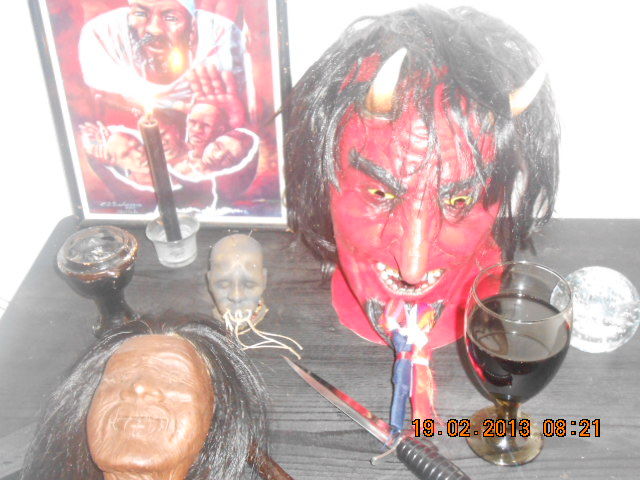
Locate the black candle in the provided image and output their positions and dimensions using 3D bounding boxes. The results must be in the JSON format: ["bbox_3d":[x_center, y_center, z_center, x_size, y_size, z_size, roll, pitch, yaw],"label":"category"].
[{"bbox_3d":[-0.169,-0.057,0.875,0.018,0.170,0.018,-11,37,-10],"label":"black candle"}]

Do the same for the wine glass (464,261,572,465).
[{"bbox_3d":[0.154,0.103,0.651,0.080,0.160,0.080,7,38,14],"label":"wine glass"}]

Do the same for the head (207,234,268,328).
[{"bbox_3d":[-0.083,0.041,0.817,0.059,0.088,0.069,-8,36,-6],"label":"head"}]

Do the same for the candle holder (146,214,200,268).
[{"bbox_3d":[-0.163,0.002,0.917,0.058,0.041,0.058,-11,37,-10],"label":"candle holder"}]

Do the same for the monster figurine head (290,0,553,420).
[{"bbox_3d":[0.096,-0.055,0.753,0.245,0.300,0.280,5,37,12],"label":"monster figurine head"}]

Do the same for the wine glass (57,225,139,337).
[{"bbox_3d":[-0.213,0.044,0.814,0.075,0.099,0.075,-15,38,-15],"label":"wine glass"}]

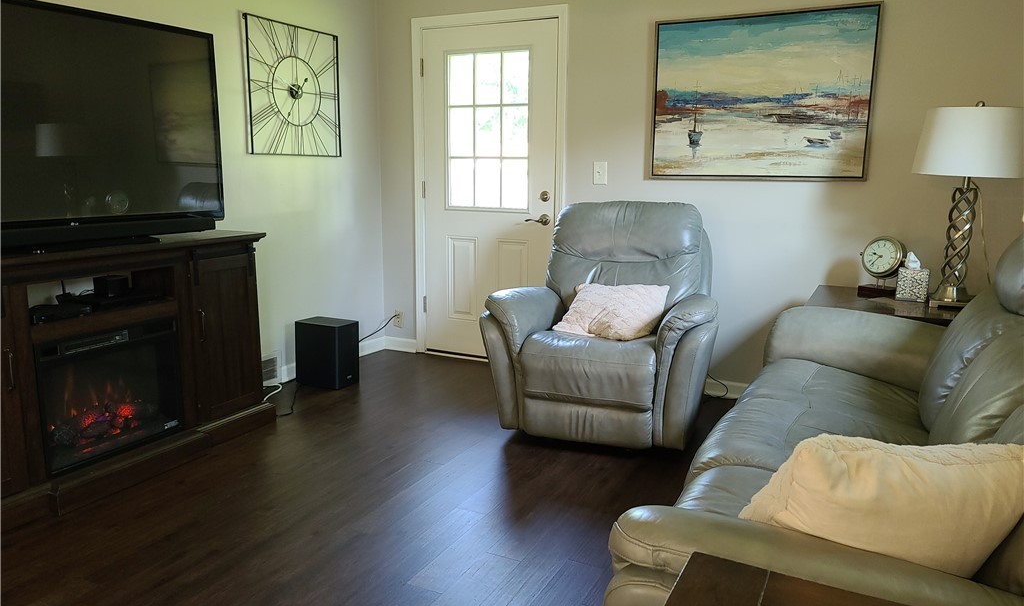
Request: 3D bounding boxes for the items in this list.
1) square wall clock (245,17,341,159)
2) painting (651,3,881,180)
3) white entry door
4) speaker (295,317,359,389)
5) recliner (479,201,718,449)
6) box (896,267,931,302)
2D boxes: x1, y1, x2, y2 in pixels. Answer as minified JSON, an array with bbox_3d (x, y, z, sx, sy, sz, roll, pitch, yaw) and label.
[{"bbox_3d":[-1.188,-1.159,4.062,0.035,0.690,0.704,5,11,26],"label":"square wall clock"},{"bbox_3d":[1.230,-1.023,3.700,1.054,0.810,0.045,5,11,26],"label":"painting"},{"bbox_3d":[-0.141,-0.642,4.517,0.901,2.015,0.050,5,11,26],"label":"white entry door"},{"bbox_3d":[-1.053,0.281,4.194,0.307,0.354,0.174,5,11,26],"label":"speaker"},{"bbox_3d":[0.484,0.047,3.596,1.030,1.045,0.960,3,10,16],"label":"recliner"},{"bbox_3d":[1.754,-0.079,3.237,0.118,0.137,0.118,5,11,26],"label":"box"}]

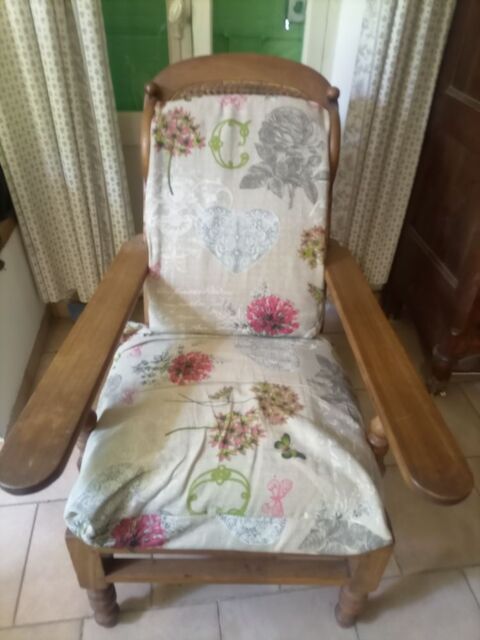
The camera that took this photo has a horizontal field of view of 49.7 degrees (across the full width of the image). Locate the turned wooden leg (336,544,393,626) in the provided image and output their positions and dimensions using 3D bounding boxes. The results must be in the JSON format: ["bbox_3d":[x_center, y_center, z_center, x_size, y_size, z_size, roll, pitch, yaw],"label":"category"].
[{"bbox_3d":[0.264,0.575,1.151,0.057,0.383,0.057,1,38,-1],"label":"turned wooden leg"}]

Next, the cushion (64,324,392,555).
[{"bbox_3d":[-0.018,0.233,1.206,0.605,0.142,0.587,1,34,-1],"label":"cushion"}]

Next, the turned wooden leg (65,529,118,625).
[{"bbox_3d":[-0.316,0.564,1.142,0.057,0.383,0.057,1,38,-1],"label":"turned wooden leg"}]

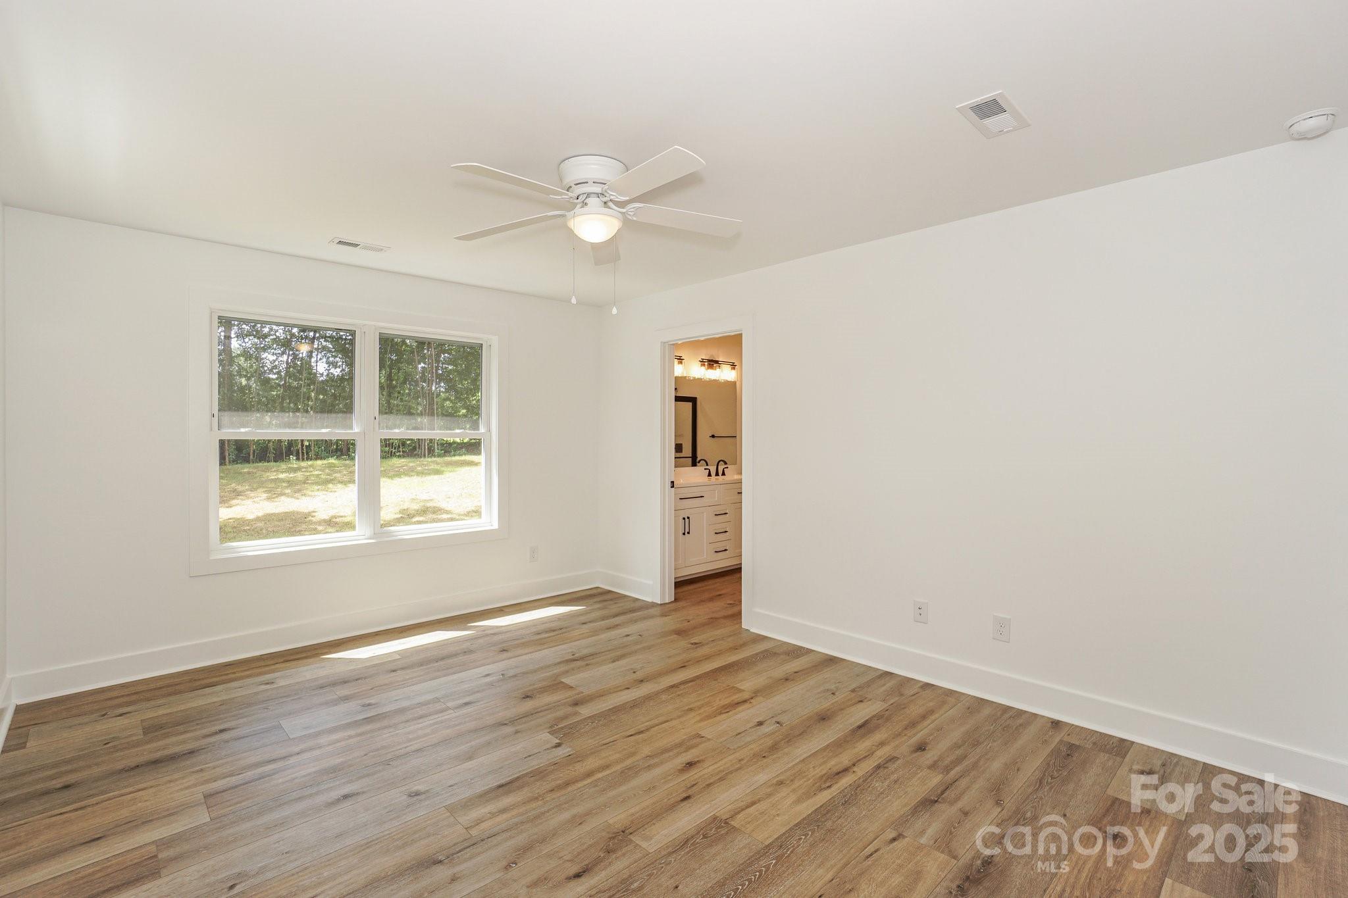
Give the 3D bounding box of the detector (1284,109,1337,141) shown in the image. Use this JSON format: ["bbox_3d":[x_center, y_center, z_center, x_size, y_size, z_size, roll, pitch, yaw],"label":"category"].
[{"bbox_3d":[2.222,-1.131,1.960,0.127,0.045,0.127,-1,2,-40],"label":"detector"}]

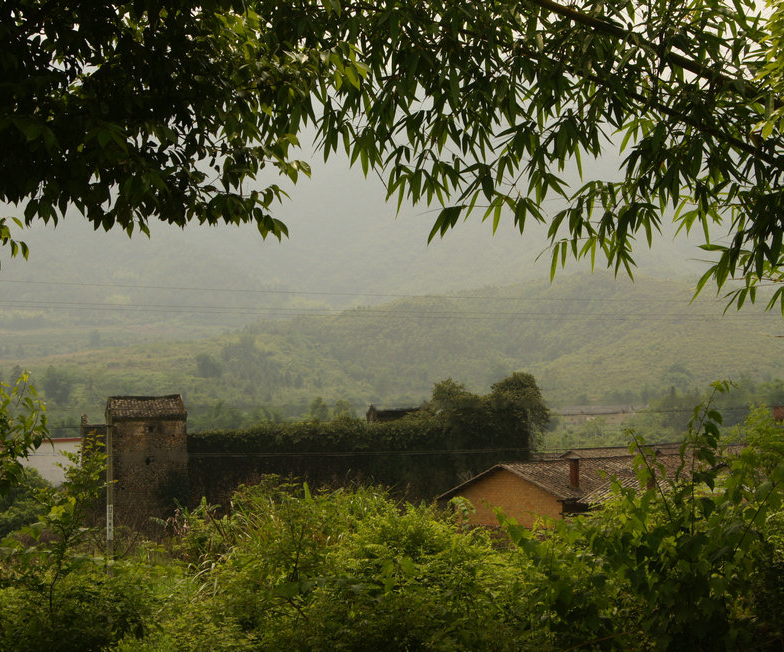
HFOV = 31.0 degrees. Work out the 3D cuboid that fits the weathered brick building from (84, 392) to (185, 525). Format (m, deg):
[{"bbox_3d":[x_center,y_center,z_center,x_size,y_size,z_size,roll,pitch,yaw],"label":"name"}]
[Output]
[{"bbox_3d":[-15.650,8.200,86.000,5.800,8.000,5.200,0,1,-16],"label":"weathered brick building"}]

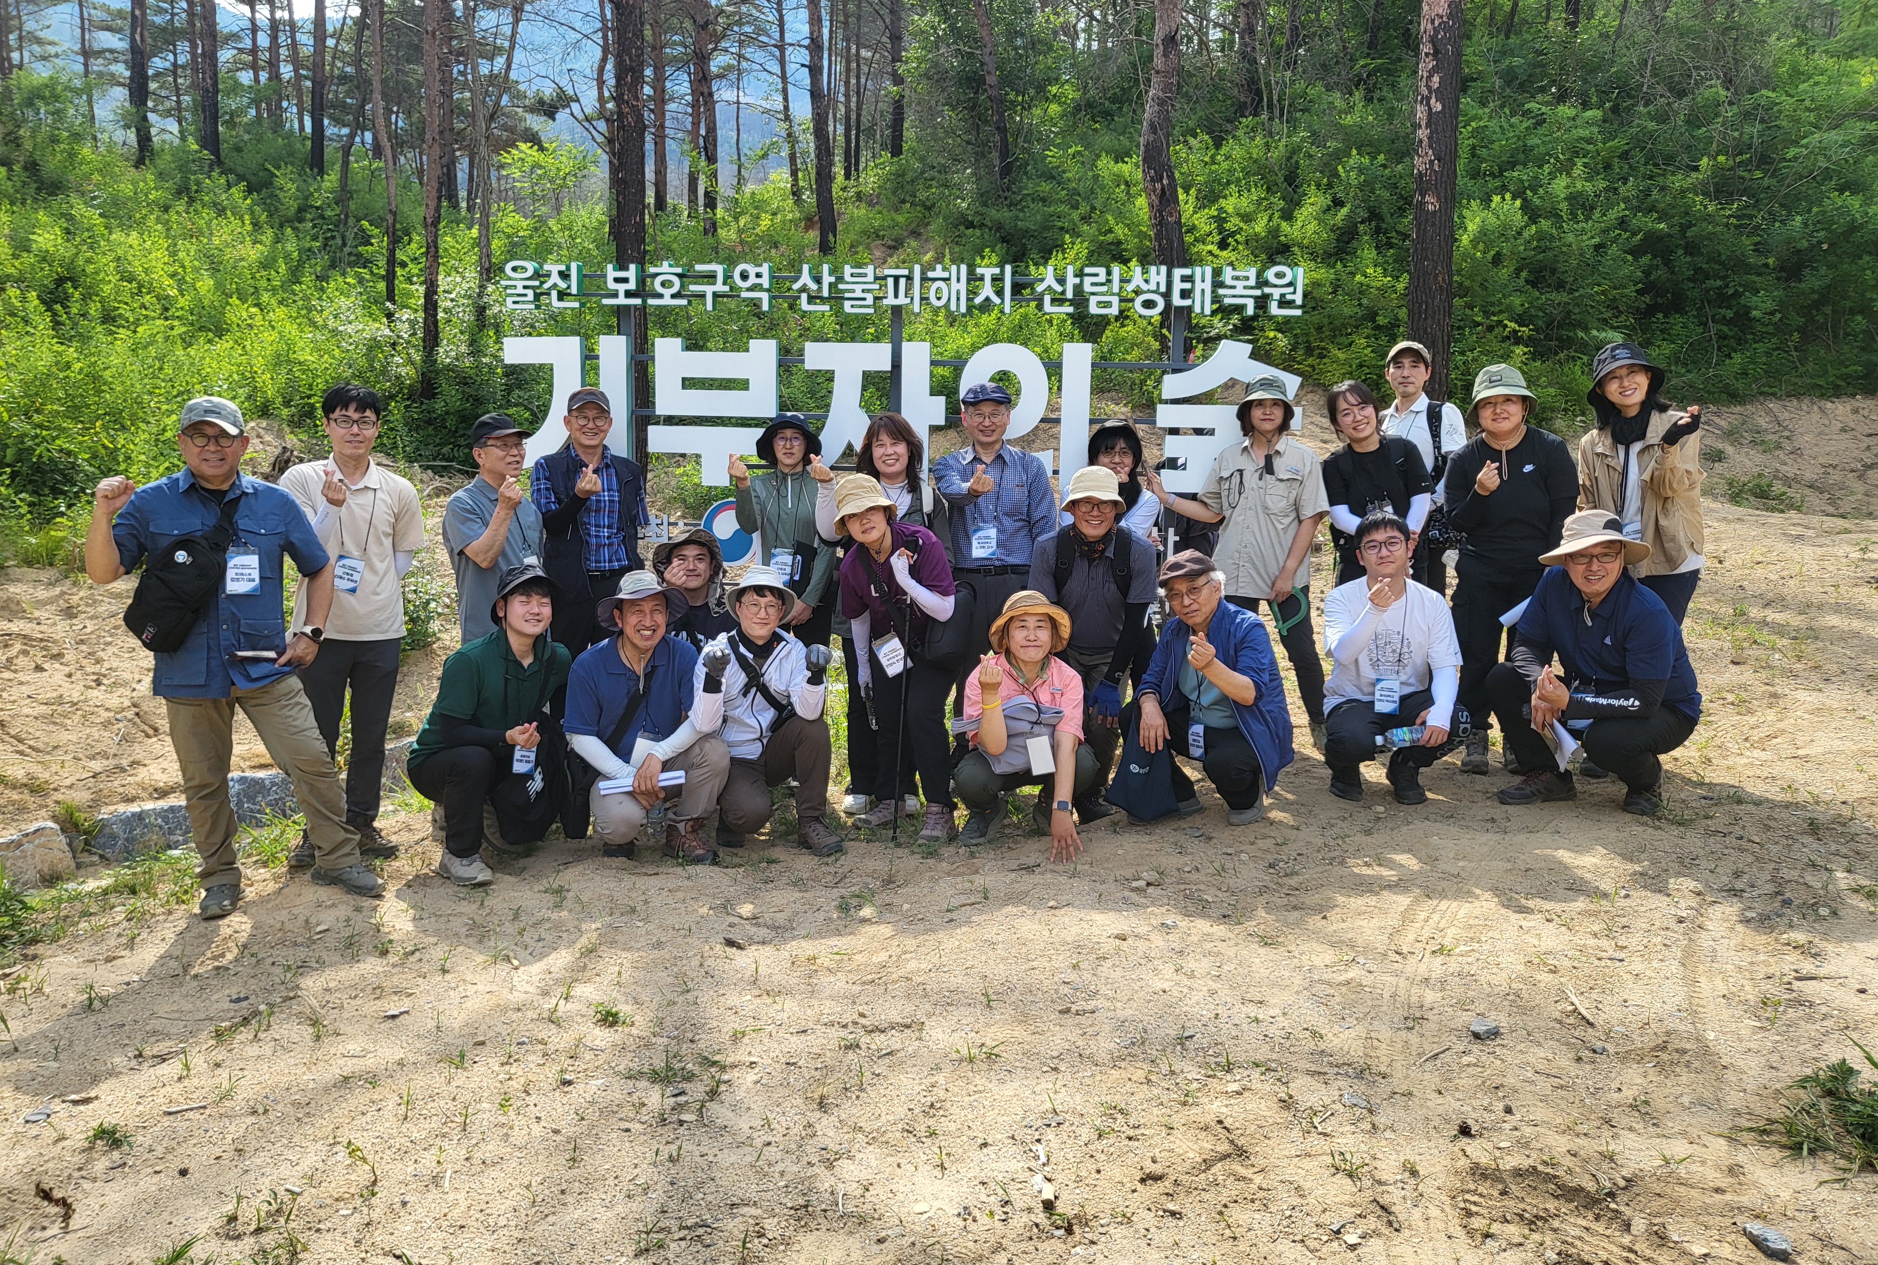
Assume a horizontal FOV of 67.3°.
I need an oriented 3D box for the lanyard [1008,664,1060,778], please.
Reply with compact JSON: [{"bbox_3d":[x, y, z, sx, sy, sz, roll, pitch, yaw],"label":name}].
[{"bbox_3d":[0.326,0.296,4.860,0.180,0.400,0.170,1,8,3],"label":"lanyard"}]

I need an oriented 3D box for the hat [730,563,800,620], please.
[{"bbox_3d":[-0.625,-0.150,5.070,0.255,0.170,0.270,1,-8,-3],"label":"hat"}]

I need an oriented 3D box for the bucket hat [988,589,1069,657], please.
[{"bbox_3d":[0.317,-0.039,4.950,0.290,0.185,0.300,1,-8,2],"label":"bucket hat"}]

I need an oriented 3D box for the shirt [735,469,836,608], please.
[{"bbox_3d":[-0.631,-0.380,5.750,0.420,0.580,0.300,-1,7,-5],"label":"shirt"}]

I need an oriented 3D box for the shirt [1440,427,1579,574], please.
[{"bbox_3d":[2.298,-0.529,5.680,0.530,0.600,0.340,2,7,20],"label":"shirt"}]

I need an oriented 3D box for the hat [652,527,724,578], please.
[{"bbox_3d":[-0.978,-0.312,5.500,0.275,0.175,0.295,1,0,-5],"label":"hat"}]

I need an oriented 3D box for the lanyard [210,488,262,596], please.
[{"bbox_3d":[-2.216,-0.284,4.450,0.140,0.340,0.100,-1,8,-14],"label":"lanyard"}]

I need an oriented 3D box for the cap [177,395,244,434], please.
[{"bbox_3d":[-2.343,-0.696,4.550,0.190,0.130,0.265,-2,8,-32],"label":"cap"}]

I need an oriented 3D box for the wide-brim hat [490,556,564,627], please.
[{"bbox_3d":[-1.453,-0.148,4.930,0.255,0.195,0.280,-6,-4,-26],"label":"wide-brim hat"}]

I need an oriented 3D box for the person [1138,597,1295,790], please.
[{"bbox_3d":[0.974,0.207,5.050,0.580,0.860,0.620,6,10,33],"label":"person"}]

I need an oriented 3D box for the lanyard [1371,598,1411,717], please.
[{"bbox_3d":[1.650,0.062,5.150,0.150,0.470,0.110,2,1,14],"label":"lanyard"}]

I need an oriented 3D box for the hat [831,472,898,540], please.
[{"bbox_3d":[-0.293,-0.469,5.080,0.250,0.185,0.280,-13,14,6],"label":"hat"}]

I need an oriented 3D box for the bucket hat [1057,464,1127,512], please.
[{"bbox_3d":[0.588,-0.548,5.380,0.250,0.155,0.265,1,0,3],"label":"bucket hat"}]

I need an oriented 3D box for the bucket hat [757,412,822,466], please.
[{"bbox_3d":[-0.610,-0.796,5.750,0.270,0.195,0.290,0,10,-3],"label":"bucket hat"}]

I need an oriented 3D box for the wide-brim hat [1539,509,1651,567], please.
[{"bbox_3d":[2.247,-0.328,4.850,0.355,0.170,0.370,-3,3,27],"label":"wide-brim hat"}]

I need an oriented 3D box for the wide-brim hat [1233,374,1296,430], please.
[{"bbox_3d":[1.385,-0.989,6.000,0.270,0.180,0.285,1,3,12],"label":"wide-brim hat"}]

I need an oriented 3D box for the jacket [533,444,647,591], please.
[{"bbox_3d":[-1.388,-0.447,5.620,0.460,0.590,0.300,-1,8,-12],"label":"jacket"}]

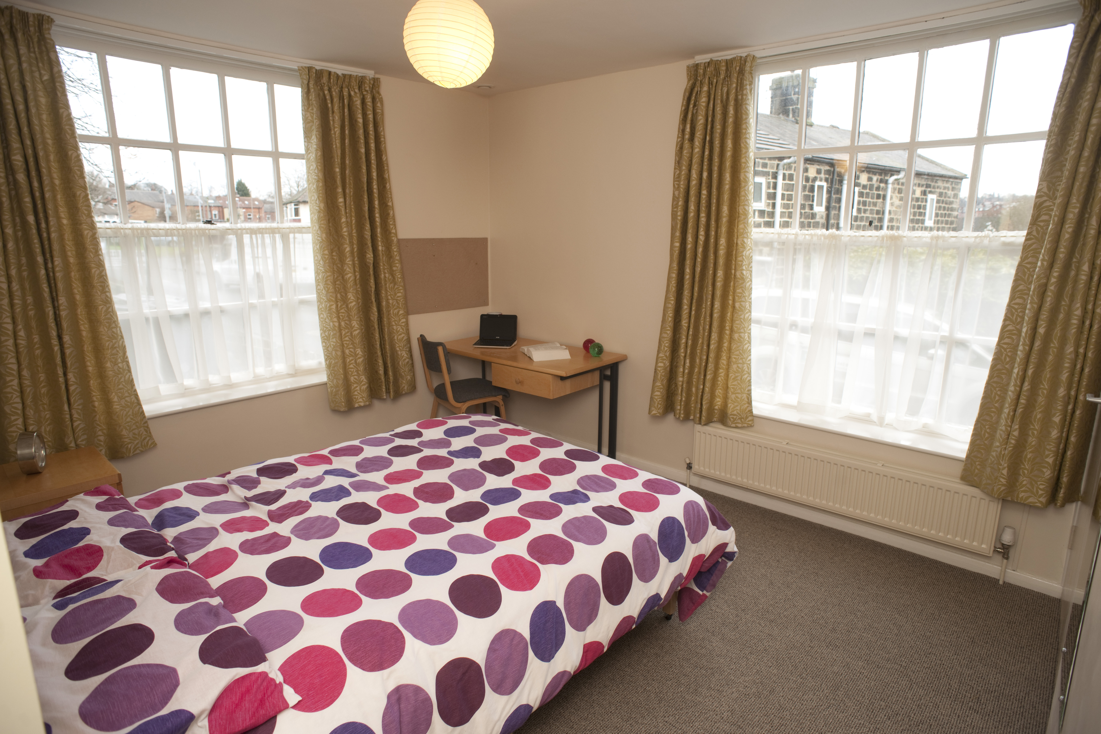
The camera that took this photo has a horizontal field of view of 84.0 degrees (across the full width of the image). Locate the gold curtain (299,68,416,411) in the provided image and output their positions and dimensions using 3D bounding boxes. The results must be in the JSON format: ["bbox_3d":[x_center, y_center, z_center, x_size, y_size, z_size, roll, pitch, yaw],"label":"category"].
[{"bbox_3d":[-1.101,-0.703,3.620,0.140,1.920,0.627,12,17,41],"label":"gold curtain"}]

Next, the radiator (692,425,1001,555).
[{"bbox_3d":[1.408,0.586,3.133,1.444,0.294,0.060,11,17,39],"label":"radiator"}]

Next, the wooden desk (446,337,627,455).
[{"bbox_3d":[-0.174,0.257,4.054,1.200,0.750,0.620,11,17,39],"label":"wooden desk"}]

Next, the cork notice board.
[{"bbox_3d":[-0.747,-0.618,4.134,0.015,0.493,0.900,12,17,41],"label":"cork notice board"}]

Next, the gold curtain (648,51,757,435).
[{"bbox_3d":[0.850,-0.611,3.294,0.643,1.928,0.140,11,17,39],"label":"gold curtain"}]

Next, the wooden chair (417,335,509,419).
[{"bbox_3d":[-0.547,0.218,4.026,0.520,0.830,0.470,-7,15,-30],"label":"wooden chair"}]

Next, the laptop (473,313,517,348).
[{"bbox_3d":[-0.365,-0.244,4.134,0.262,0.190,0.215,3,13,12],"label":"laptop"}]

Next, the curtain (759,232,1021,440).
[{"bbox_3d":[1.584,-0.195,3.096,1.331,0.972,0.060,11,17,39],"label":"curtain"}]

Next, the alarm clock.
[{"bbox_3d":[-2.055,0.340,2.425,0.055,0.164,0.162,-6,14,-27],"label":"alarm clock"}]

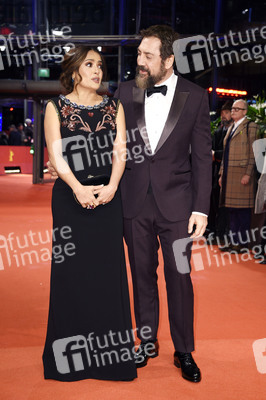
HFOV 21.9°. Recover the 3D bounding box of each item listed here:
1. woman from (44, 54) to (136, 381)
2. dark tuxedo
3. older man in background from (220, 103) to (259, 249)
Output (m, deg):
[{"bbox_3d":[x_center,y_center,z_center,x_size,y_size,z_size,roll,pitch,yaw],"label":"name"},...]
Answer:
[{"bbox_3d":[-0.226,0.039,3.624,0.500,1.700,0.400,-1,4,-8],"label":"woman"},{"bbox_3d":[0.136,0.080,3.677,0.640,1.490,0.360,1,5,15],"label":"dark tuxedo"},{"bbox_3d":[1.218,-0.317,7.949,0.380,1.740,0.540,-3,6,-38],"label":"older man in background"}]

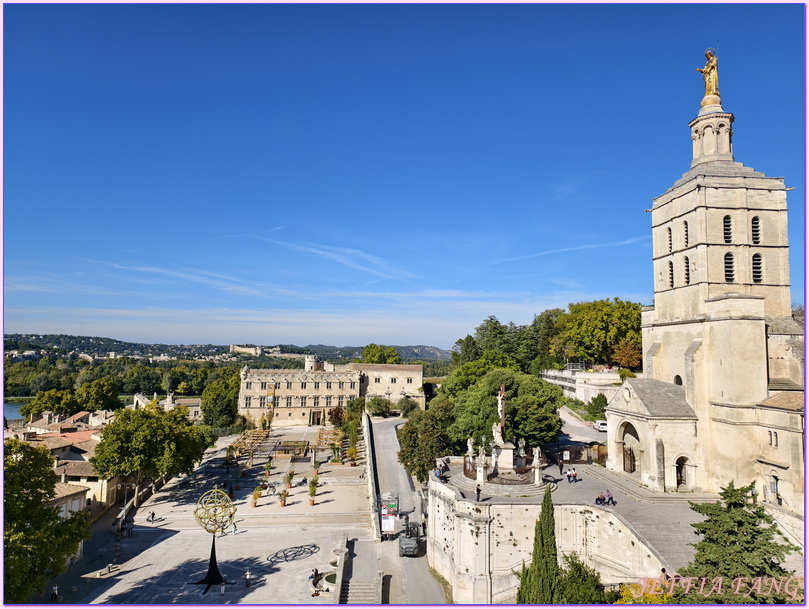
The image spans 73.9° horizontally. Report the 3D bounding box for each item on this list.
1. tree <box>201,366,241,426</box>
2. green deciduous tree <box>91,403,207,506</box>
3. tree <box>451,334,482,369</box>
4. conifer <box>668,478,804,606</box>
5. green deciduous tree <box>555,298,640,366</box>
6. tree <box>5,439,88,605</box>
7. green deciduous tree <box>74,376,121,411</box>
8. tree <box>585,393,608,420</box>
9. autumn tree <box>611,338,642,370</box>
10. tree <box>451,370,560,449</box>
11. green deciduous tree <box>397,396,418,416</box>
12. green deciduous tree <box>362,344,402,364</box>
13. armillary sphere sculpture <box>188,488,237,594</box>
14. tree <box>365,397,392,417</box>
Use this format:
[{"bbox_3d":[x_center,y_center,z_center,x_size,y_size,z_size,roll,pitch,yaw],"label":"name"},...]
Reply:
[{"bbox_3d":[-69.060,34.718,202.000,15.000,22.500,15.000,3,-6,-18],"label":"tree"},{"bbox_3d":[-44.804,25.668,92.746,17.500,16.310,15.500,4,-6,-25],"label":"green deciduous tree"},{"bbox_3d":[18.432,15.162,160.000,9.500,12.500,9.000,0,-5,7],"label":"tree"},{"bbox_3d":[21.167,17.319,33.946,9.000,12.000,8.800,-2,-6,31],"label":"conifer"},{"bbox_3d":[49.164,7.525,135.000,21.500,18.000,18.000,-1,-6,20],"label":"green deciduous tree"},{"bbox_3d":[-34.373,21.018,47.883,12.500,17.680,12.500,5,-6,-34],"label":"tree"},{"bbox_3d":[-156.865,46.498,275.000,23.500,19.000,21.000,4,-6,-29],"label":"green deciduous tree"},{"bbox_3d":[33.843,18.110,94.769,4.500,5.000,4.300,-1,-6,20],"label":"tree"},{"bbox_3d":[46.862,10.684,112.691,6.600,6.700,6.400,-1,-6,22],"label":"autumn tree"},{"bbox_3d":[17.077,17.923,91.000,19.000,14.000,16.500,0,-5,11],"label":"tree"},{"bbox_3d":[0.968,35.379,185.667,7.600,7.200,7.000,1,-5,0],"label":"green deciduous tree"},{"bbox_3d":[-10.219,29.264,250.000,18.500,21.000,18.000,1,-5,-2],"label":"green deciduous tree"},{"bbox_3d":[-21.340,25.830,60.050,5.600,10.300,5.300,1,-5,0],"label":"armillary sphere sculpture"},{"bbox_3d":[-8.621,35.115,183.644,8.800,7.700,8.000,1,-5,-2],"label":"tree"}]

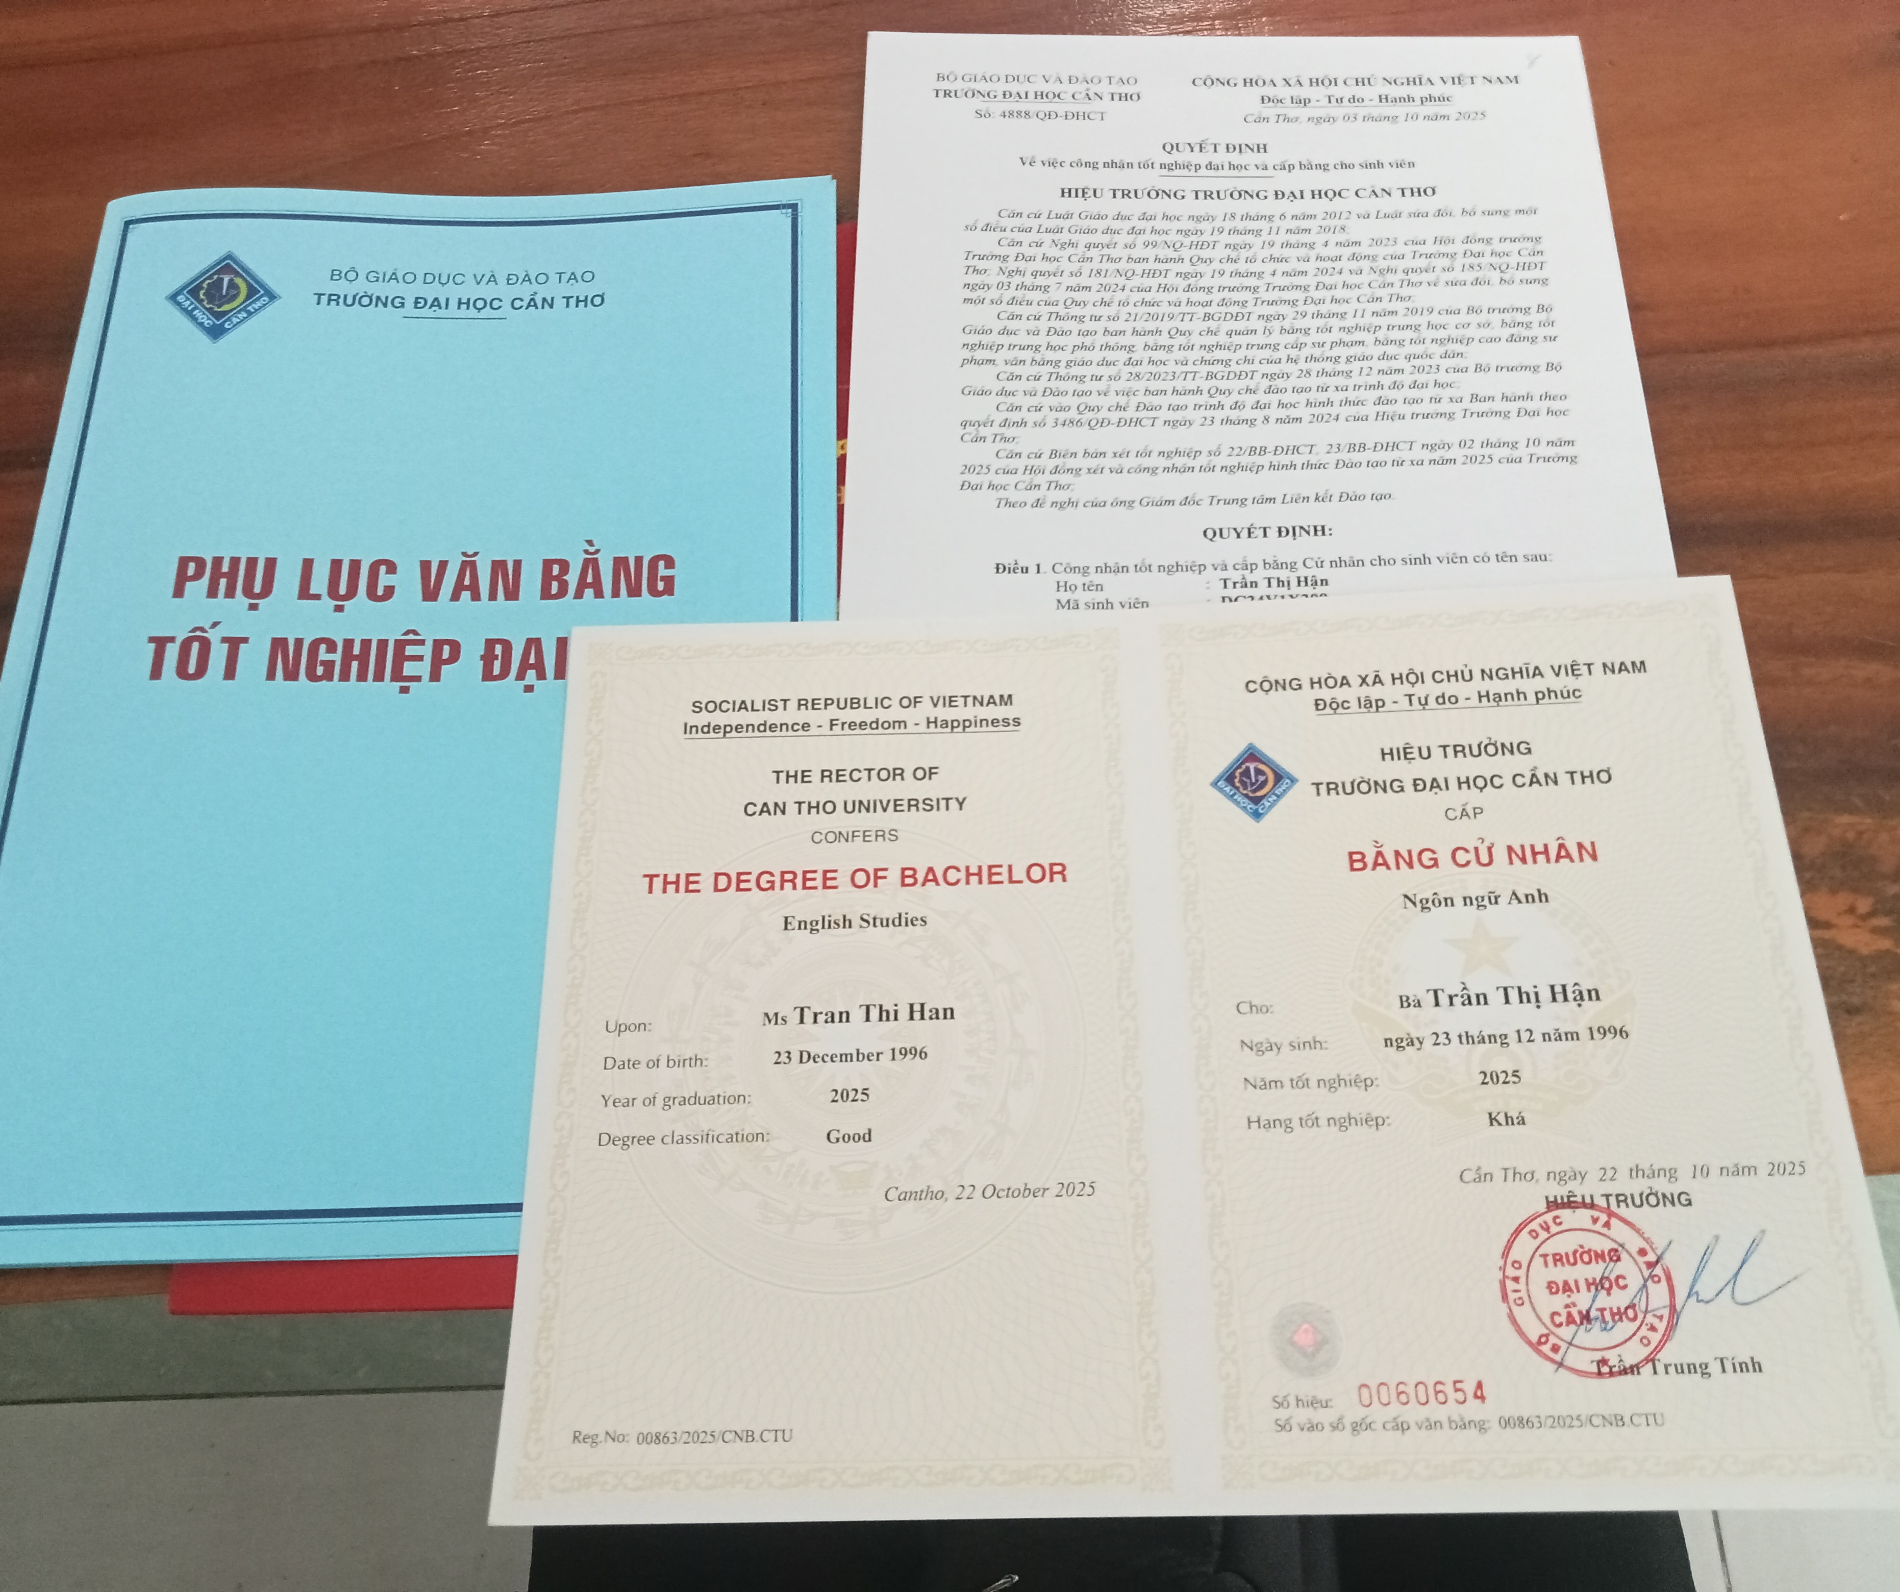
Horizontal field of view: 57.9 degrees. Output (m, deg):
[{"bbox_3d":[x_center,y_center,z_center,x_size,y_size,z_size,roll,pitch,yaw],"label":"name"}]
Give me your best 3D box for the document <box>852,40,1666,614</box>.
[{"bbox_3d":[0.078,-0.090,0.447,0.210,0.004,0.297,1,66,1],"label":"document"}]

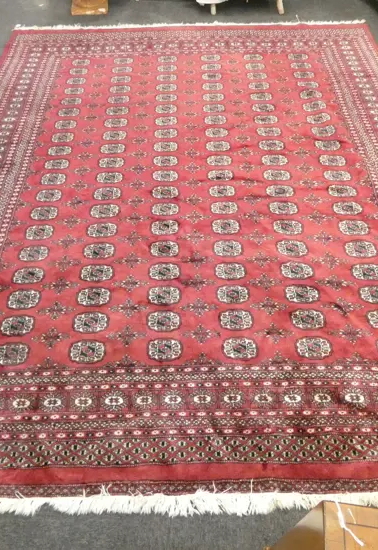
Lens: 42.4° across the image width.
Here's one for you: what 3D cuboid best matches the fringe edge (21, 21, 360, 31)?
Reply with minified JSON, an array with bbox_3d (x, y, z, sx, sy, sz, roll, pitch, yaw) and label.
[{"bbox_3d":[0.010,-1.773,3.438,2.499,0.022,0.070,-1,50,0],"label":"fringe edge"}]

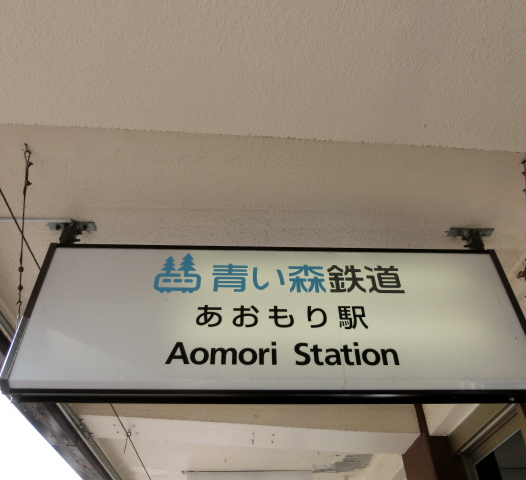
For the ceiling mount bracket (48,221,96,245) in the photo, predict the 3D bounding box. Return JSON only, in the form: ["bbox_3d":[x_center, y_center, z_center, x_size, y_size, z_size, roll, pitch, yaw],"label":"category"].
[{"bbox_3d":[-0.837,-0.006,1.993,0.200,0.138,0.058,1,-41,-2],"label":"ceiling mount bracket"}]

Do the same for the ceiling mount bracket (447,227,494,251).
[{"bbox_3d":[0.943,0.020,2.051,0.200,0.138,0.058,1,-41,-2],"label":"ceiling mount bracket"}]

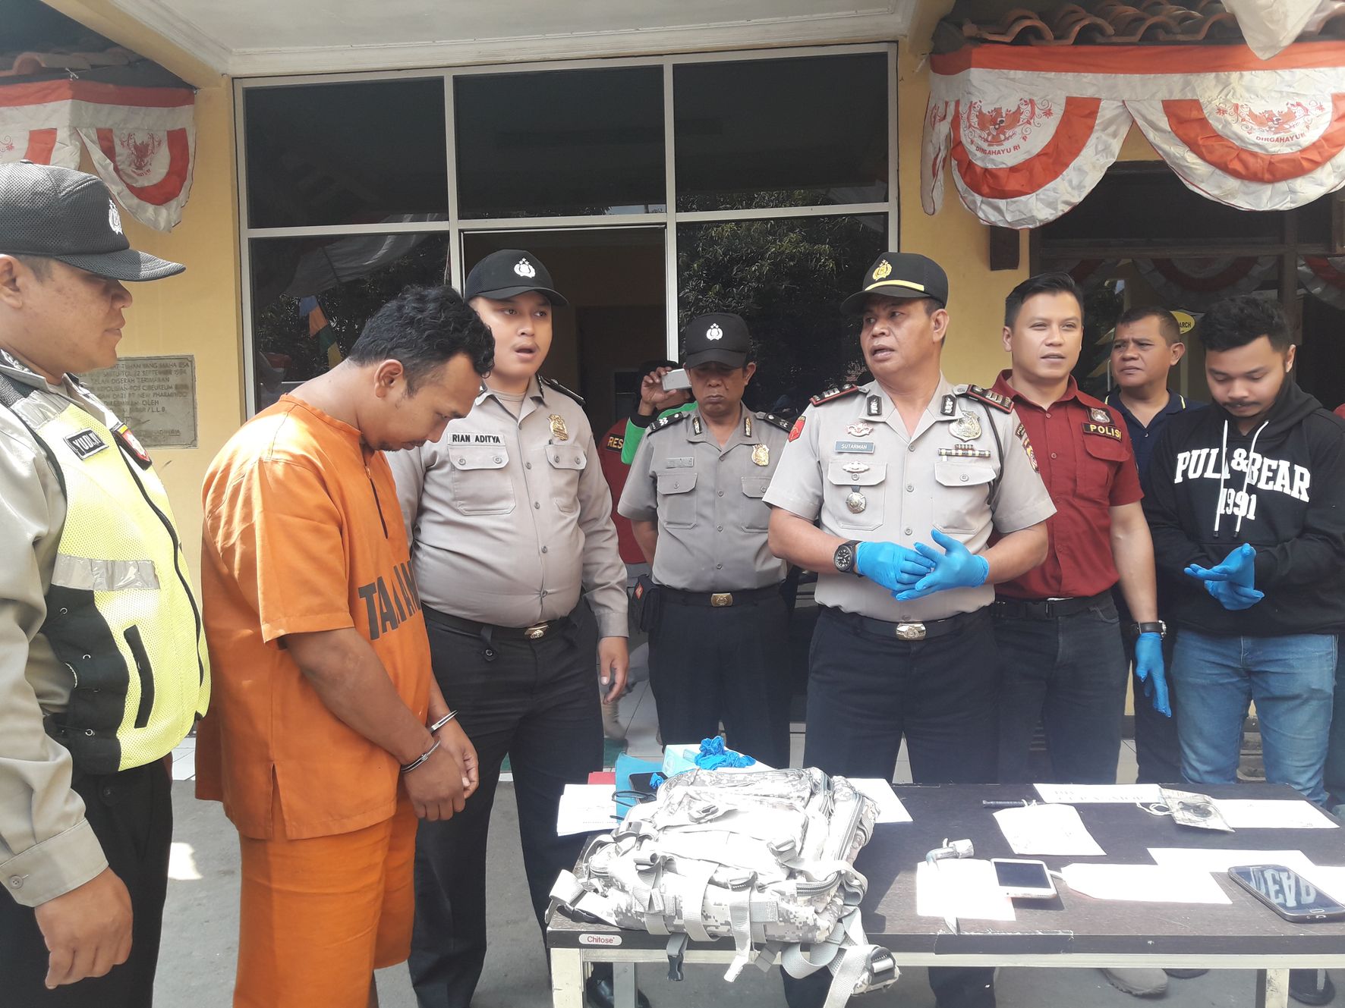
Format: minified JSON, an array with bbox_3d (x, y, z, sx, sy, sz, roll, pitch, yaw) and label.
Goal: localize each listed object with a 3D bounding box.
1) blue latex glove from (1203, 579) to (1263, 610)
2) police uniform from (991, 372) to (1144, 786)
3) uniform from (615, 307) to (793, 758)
[{"bbox_3d":[1.279,0.207,2.483,0.145,0.075,0.110,0,4,16],"label":"blue latex glove"},{"bbox_3d":[0.938,0.386,2.696,0.480,1.425,0.300,0,4,13],"label":"police uniform"},{"bbox_3d":[0.120,0.339,2.882,0.510,1.666,0.340,-1,4,2],"label":"uniform"}]

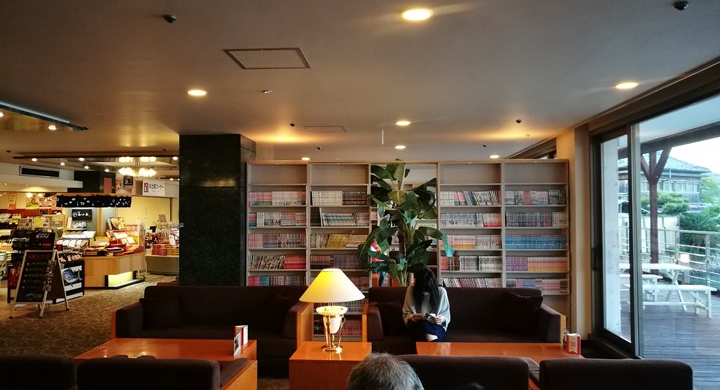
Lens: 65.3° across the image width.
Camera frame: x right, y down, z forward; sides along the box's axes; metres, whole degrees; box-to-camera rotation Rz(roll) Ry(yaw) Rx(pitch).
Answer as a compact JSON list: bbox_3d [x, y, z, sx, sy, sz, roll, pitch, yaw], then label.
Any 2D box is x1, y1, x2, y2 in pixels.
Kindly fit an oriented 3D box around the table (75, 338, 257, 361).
[{"bbox_3d":[-1.549,1.478,4.577,1.280,0.440,0.670,0,-2,3],"label":"table"}]

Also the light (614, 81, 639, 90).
[{"bbox_3d":[2.173,-0.894,4.571,0.170,0.030,0.170,0,-2,3],"label":"light"}]

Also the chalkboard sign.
[{"bbox_3d":[-4.947,1.347,8.691,0.470,0.980,0.660,0,-2,3],"label":"chalkboard sign"}]

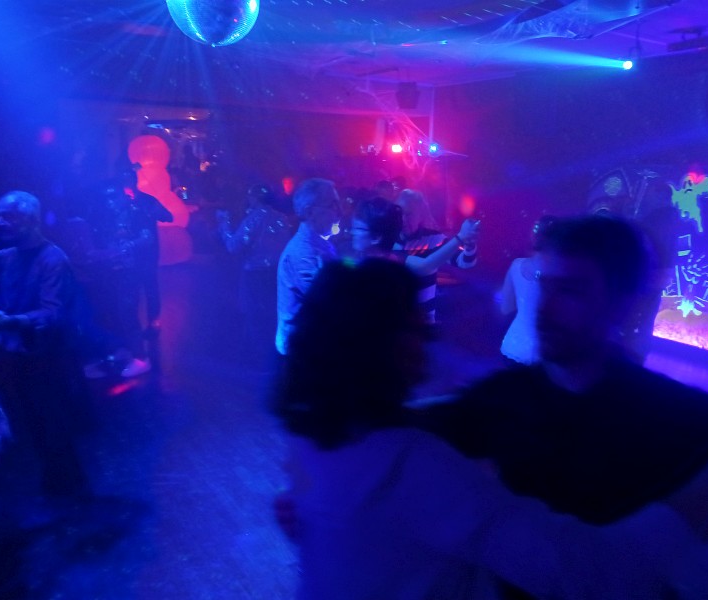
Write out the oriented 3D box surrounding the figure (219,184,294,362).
[{"bbox_3d":[-0.960,-0.260,6.160,0.580,1.710,0.500,-10,15,-41],"label":"figure"}]

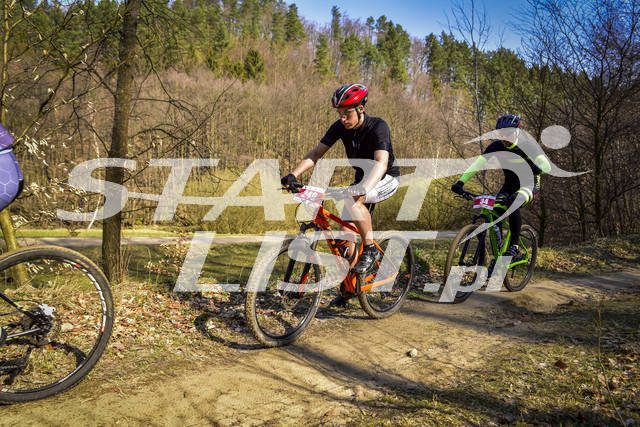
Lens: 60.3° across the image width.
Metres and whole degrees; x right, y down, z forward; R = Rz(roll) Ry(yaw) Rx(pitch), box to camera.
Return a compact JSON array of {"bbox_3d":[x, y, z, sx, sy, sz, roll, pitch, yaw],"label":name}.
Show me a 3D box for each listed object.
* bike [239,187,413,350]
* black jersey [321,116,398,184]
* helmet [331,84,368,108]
[{"bbox_3d":[0.178,0.360,4.190,1.830,1.080,0.740,-3,7,-44],"label":"bike"},{"bbox_3d":[0.332,-0.475,4.240,0.420,0.560,0.560,-20,16,-42],"label":"black jersey"},{"bbox_3d":[0.209,-0.820,3.880,0.215,0.160,0.285,0,16,46],"label":"helmet"}]

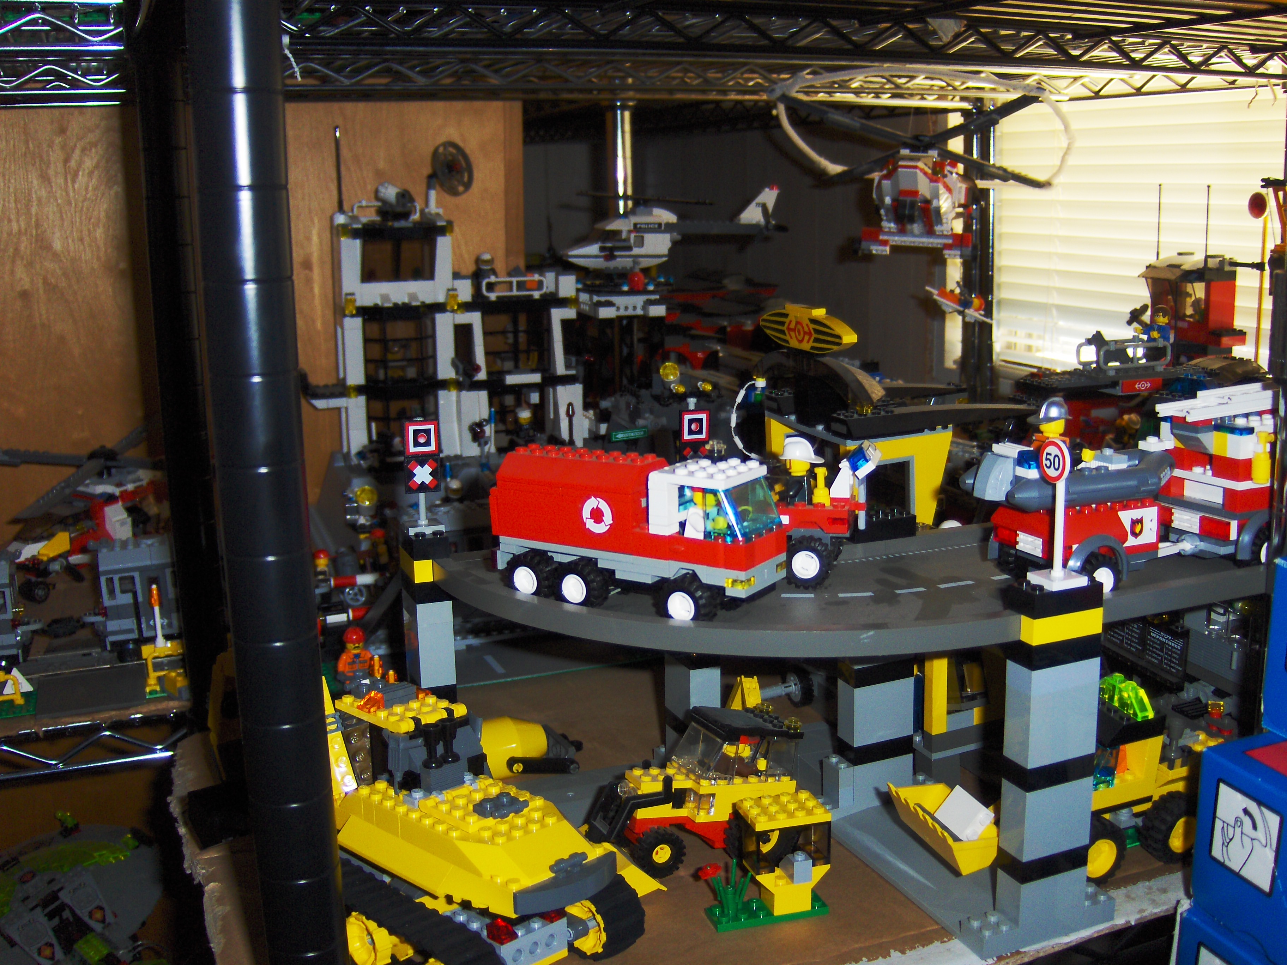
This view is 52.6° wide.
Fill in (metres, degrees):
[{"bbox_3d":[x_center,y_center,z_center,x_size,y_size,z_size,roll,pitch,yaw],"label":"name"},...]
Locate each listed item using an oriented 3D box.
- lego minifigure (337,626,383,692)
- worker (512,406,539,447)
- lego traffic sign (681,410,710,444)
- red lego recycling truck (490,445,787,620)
[{"bbox_3d":[-0.149,0.094,0.675,0.025,0.040,0.016,-5,13,-17],"label":"lego minifigure"},{"bbox_3d":[-0.080,-0.032,0.885,0.024,0.042,0.014,-2,12,-3],"label":"worker"},{"bbox_3d":[0.024,-0.025,0.588,0.016,0.016,0.005,-6,13,-21],"label":"lego traffic sign"},{"bbox_3d":[-0.004,0.018,0.499,0.117,0.057,0.041,7,14,33],"label":"red lego recycling truck"}]

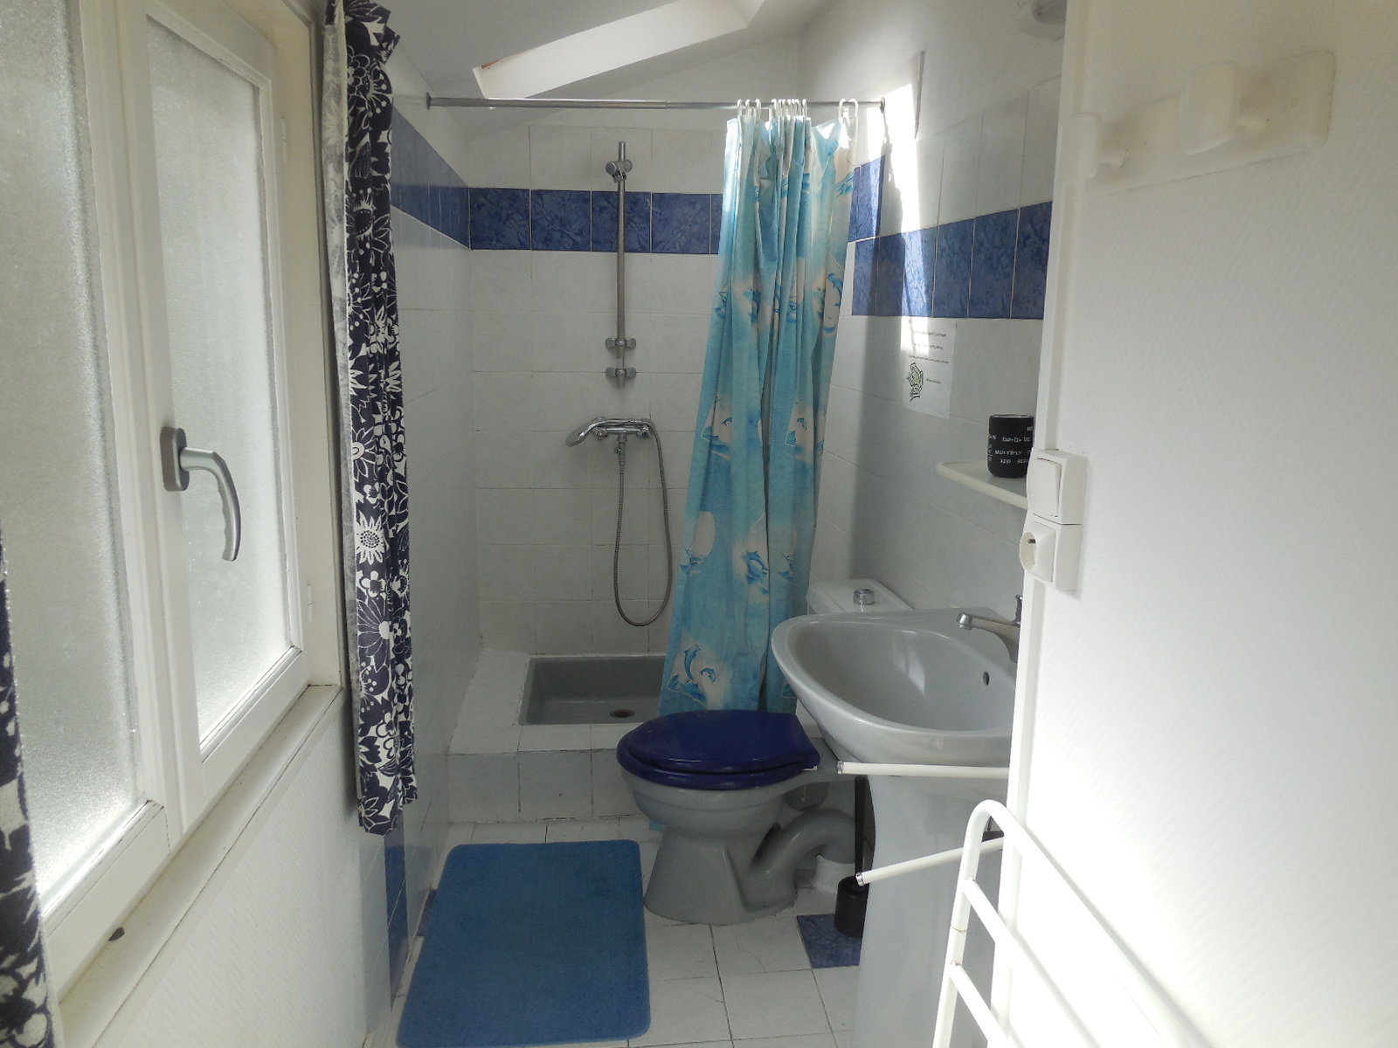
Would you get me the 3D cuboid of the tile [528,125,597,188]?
[{"bbox_3d":[-0.448,-1.189,3.286,0.199,0.198,0.010,-1,12,-8],"label":"tile"}]

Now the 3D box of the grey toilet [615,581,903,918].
[{"bbox_3d":[0.136,0.536,2.347,0.645,0.745,0.380,-1,10,-6],"label":"grey toilet"}]

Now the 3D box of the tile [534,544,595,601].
[{"bbox_3d":[-0.475,0.174,3.574,0.203,0.203,0.010,-1,12,-8],"label":"tile"}]

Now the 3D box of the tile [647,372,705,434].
[{"bbox_3d":[-0.068,-0.417,3.486,0.199,0.199,0.010,0,10,-4],"label":"tile"}]

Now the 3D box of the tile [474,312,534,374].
[{"bbox_3d":[-0.664,-0.616,3.425,0.200,0.200,0.012,0,11,-4],"label":"tile"}]

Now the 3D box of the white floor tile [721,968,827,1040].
[{"bbox_3d":[0.150,0.973,2.049,0.199,0.010,0.199,-1,10,-4],"label":"white floor tile"}]

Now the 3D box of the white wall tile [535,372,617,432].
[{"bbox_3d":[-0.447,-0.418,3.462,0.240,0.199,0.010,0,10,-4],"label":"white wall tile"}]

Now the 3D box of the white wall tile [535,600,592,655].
[{"bbox_3d":[-0.478,0.367,3.594,0.199,0.199,0.010,0,10,-4],"label":"white wall tile"}]

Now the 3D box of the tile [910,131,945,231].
[{"bbox_3d":[0.523,-0.778,2.311,0.012,0.200,0.200,-1,12,-9],"label":"tile"}]

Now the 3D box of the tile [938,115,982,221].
[{"bbox_3d":[0.552,-0.738,2.118,0.012,0.200,0.200,-1,12,-9],"label":"tile"}]

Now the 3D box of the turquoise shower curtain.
[{"bbox_3d":[0.137,-0.120,2.668,0.495,1.845,0.169,-1,12,-8],"label":"turquoise shower curtain"}]

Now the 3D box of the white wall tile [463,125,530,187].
[{"bbox_3d":[-0.644,-1.184,3.260,0.196,0.198,0.010,-1,12,-8],"label":"white wall tile"}]

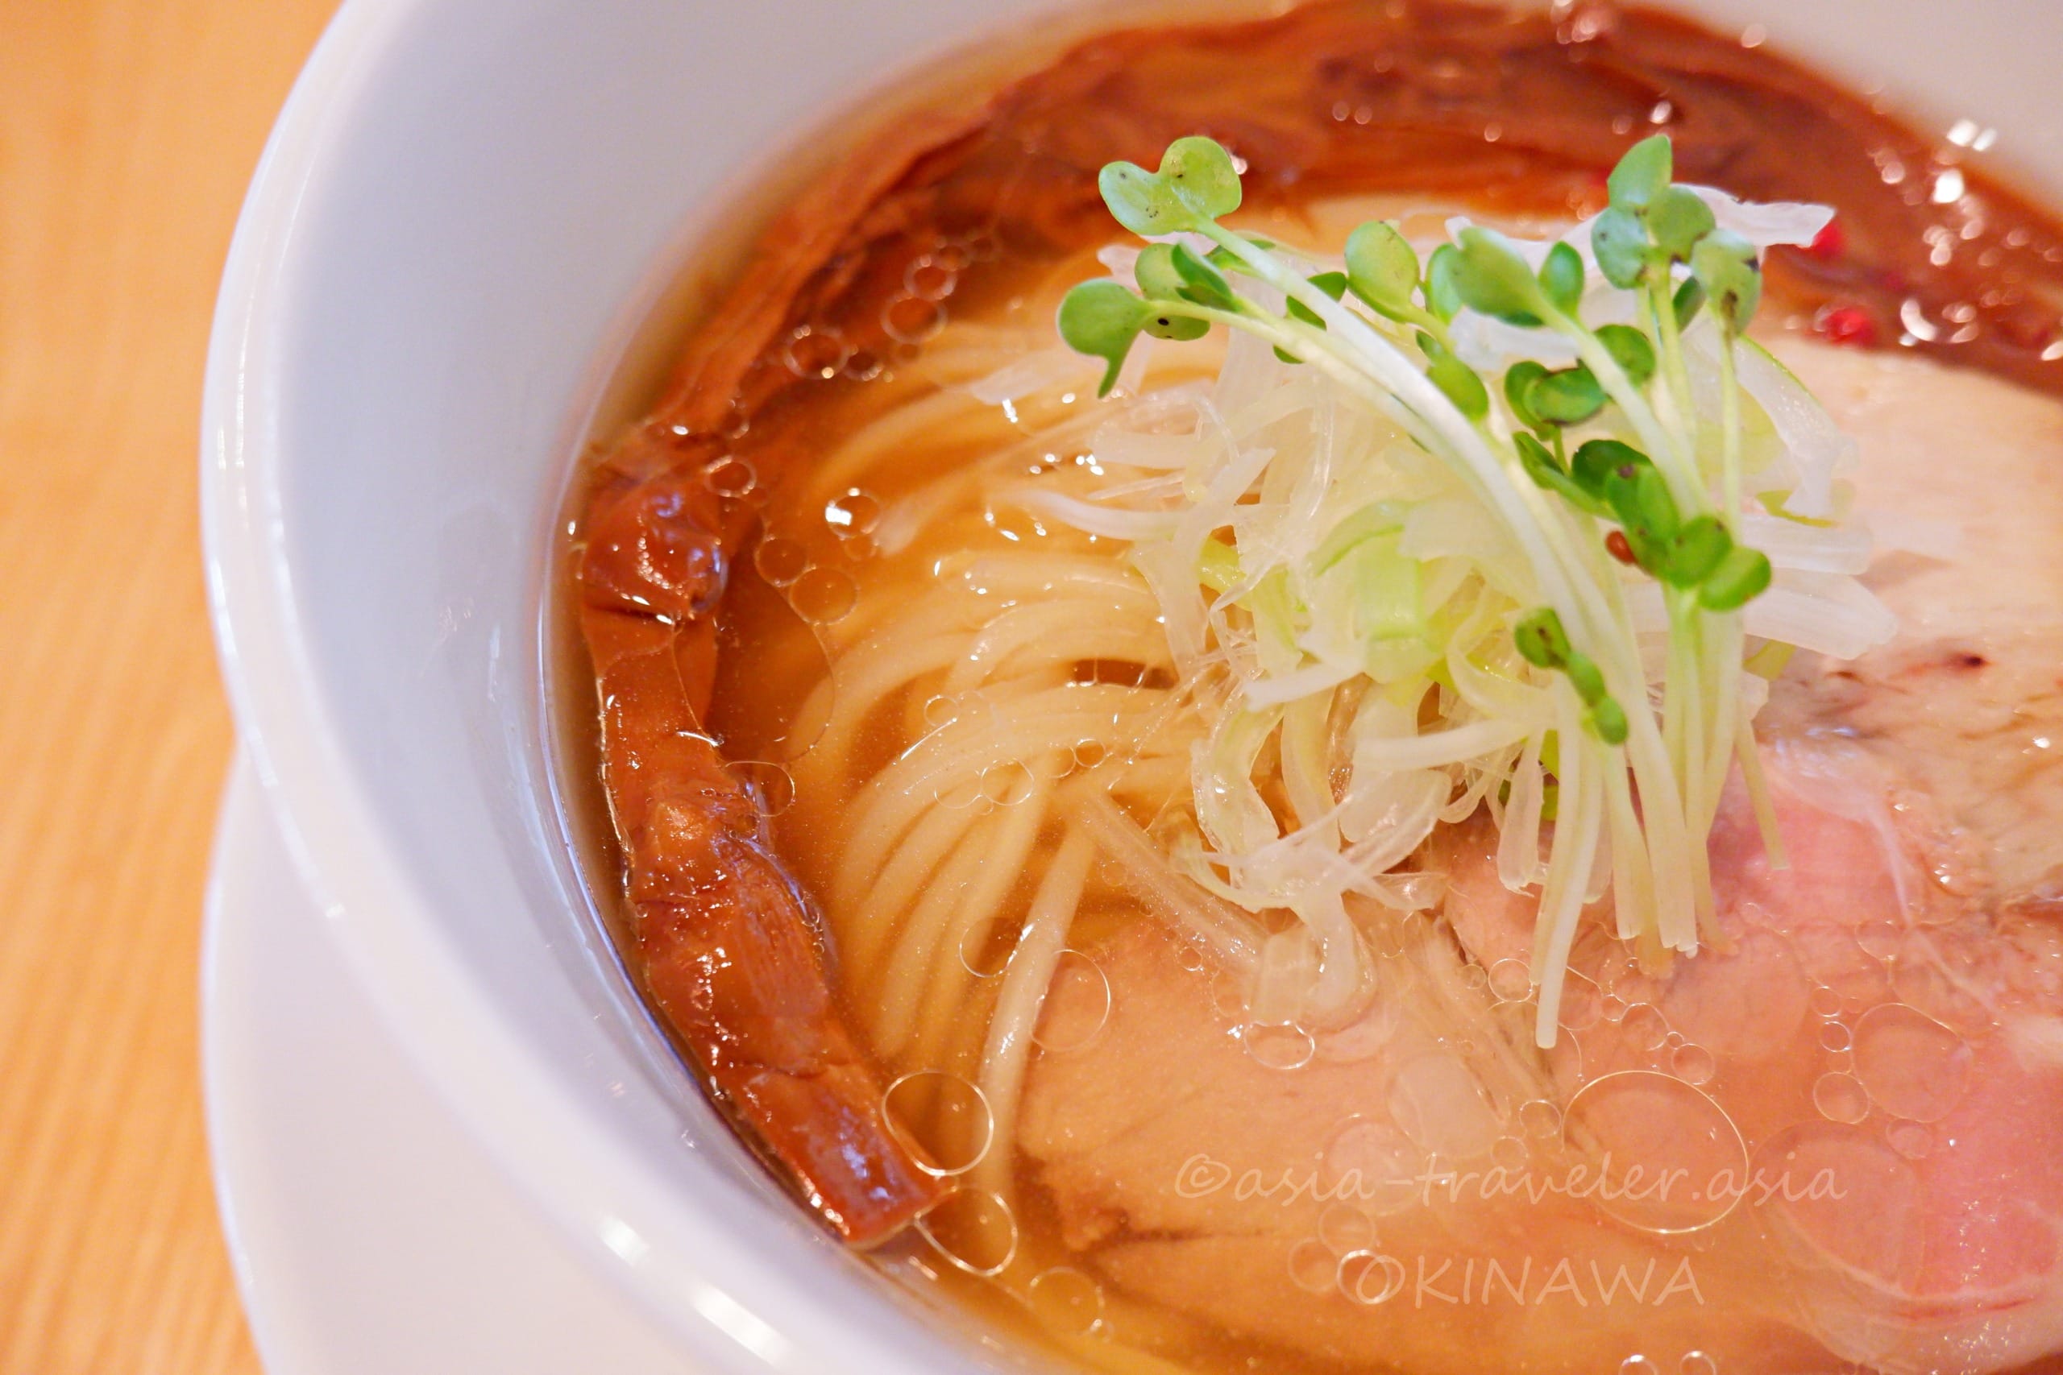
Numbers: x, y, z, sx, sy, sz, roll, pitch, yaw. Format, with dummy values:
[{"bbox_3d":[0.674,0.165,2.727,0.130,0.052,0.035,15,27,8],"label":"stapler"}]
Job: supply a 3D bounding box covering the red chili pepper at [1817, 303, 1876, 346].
[{"bbox_3d":[0.081,-0.036,0.205,0.006,0.004,0.005,0,59,0],"label":"red chili pepper"}]

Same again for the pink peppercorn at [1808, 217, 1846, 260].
[{"bbox_3d":[0.081,-0.046,0.211,0.005,0.005,0.005,0,59,0],"label":"pink peppercorn"}]

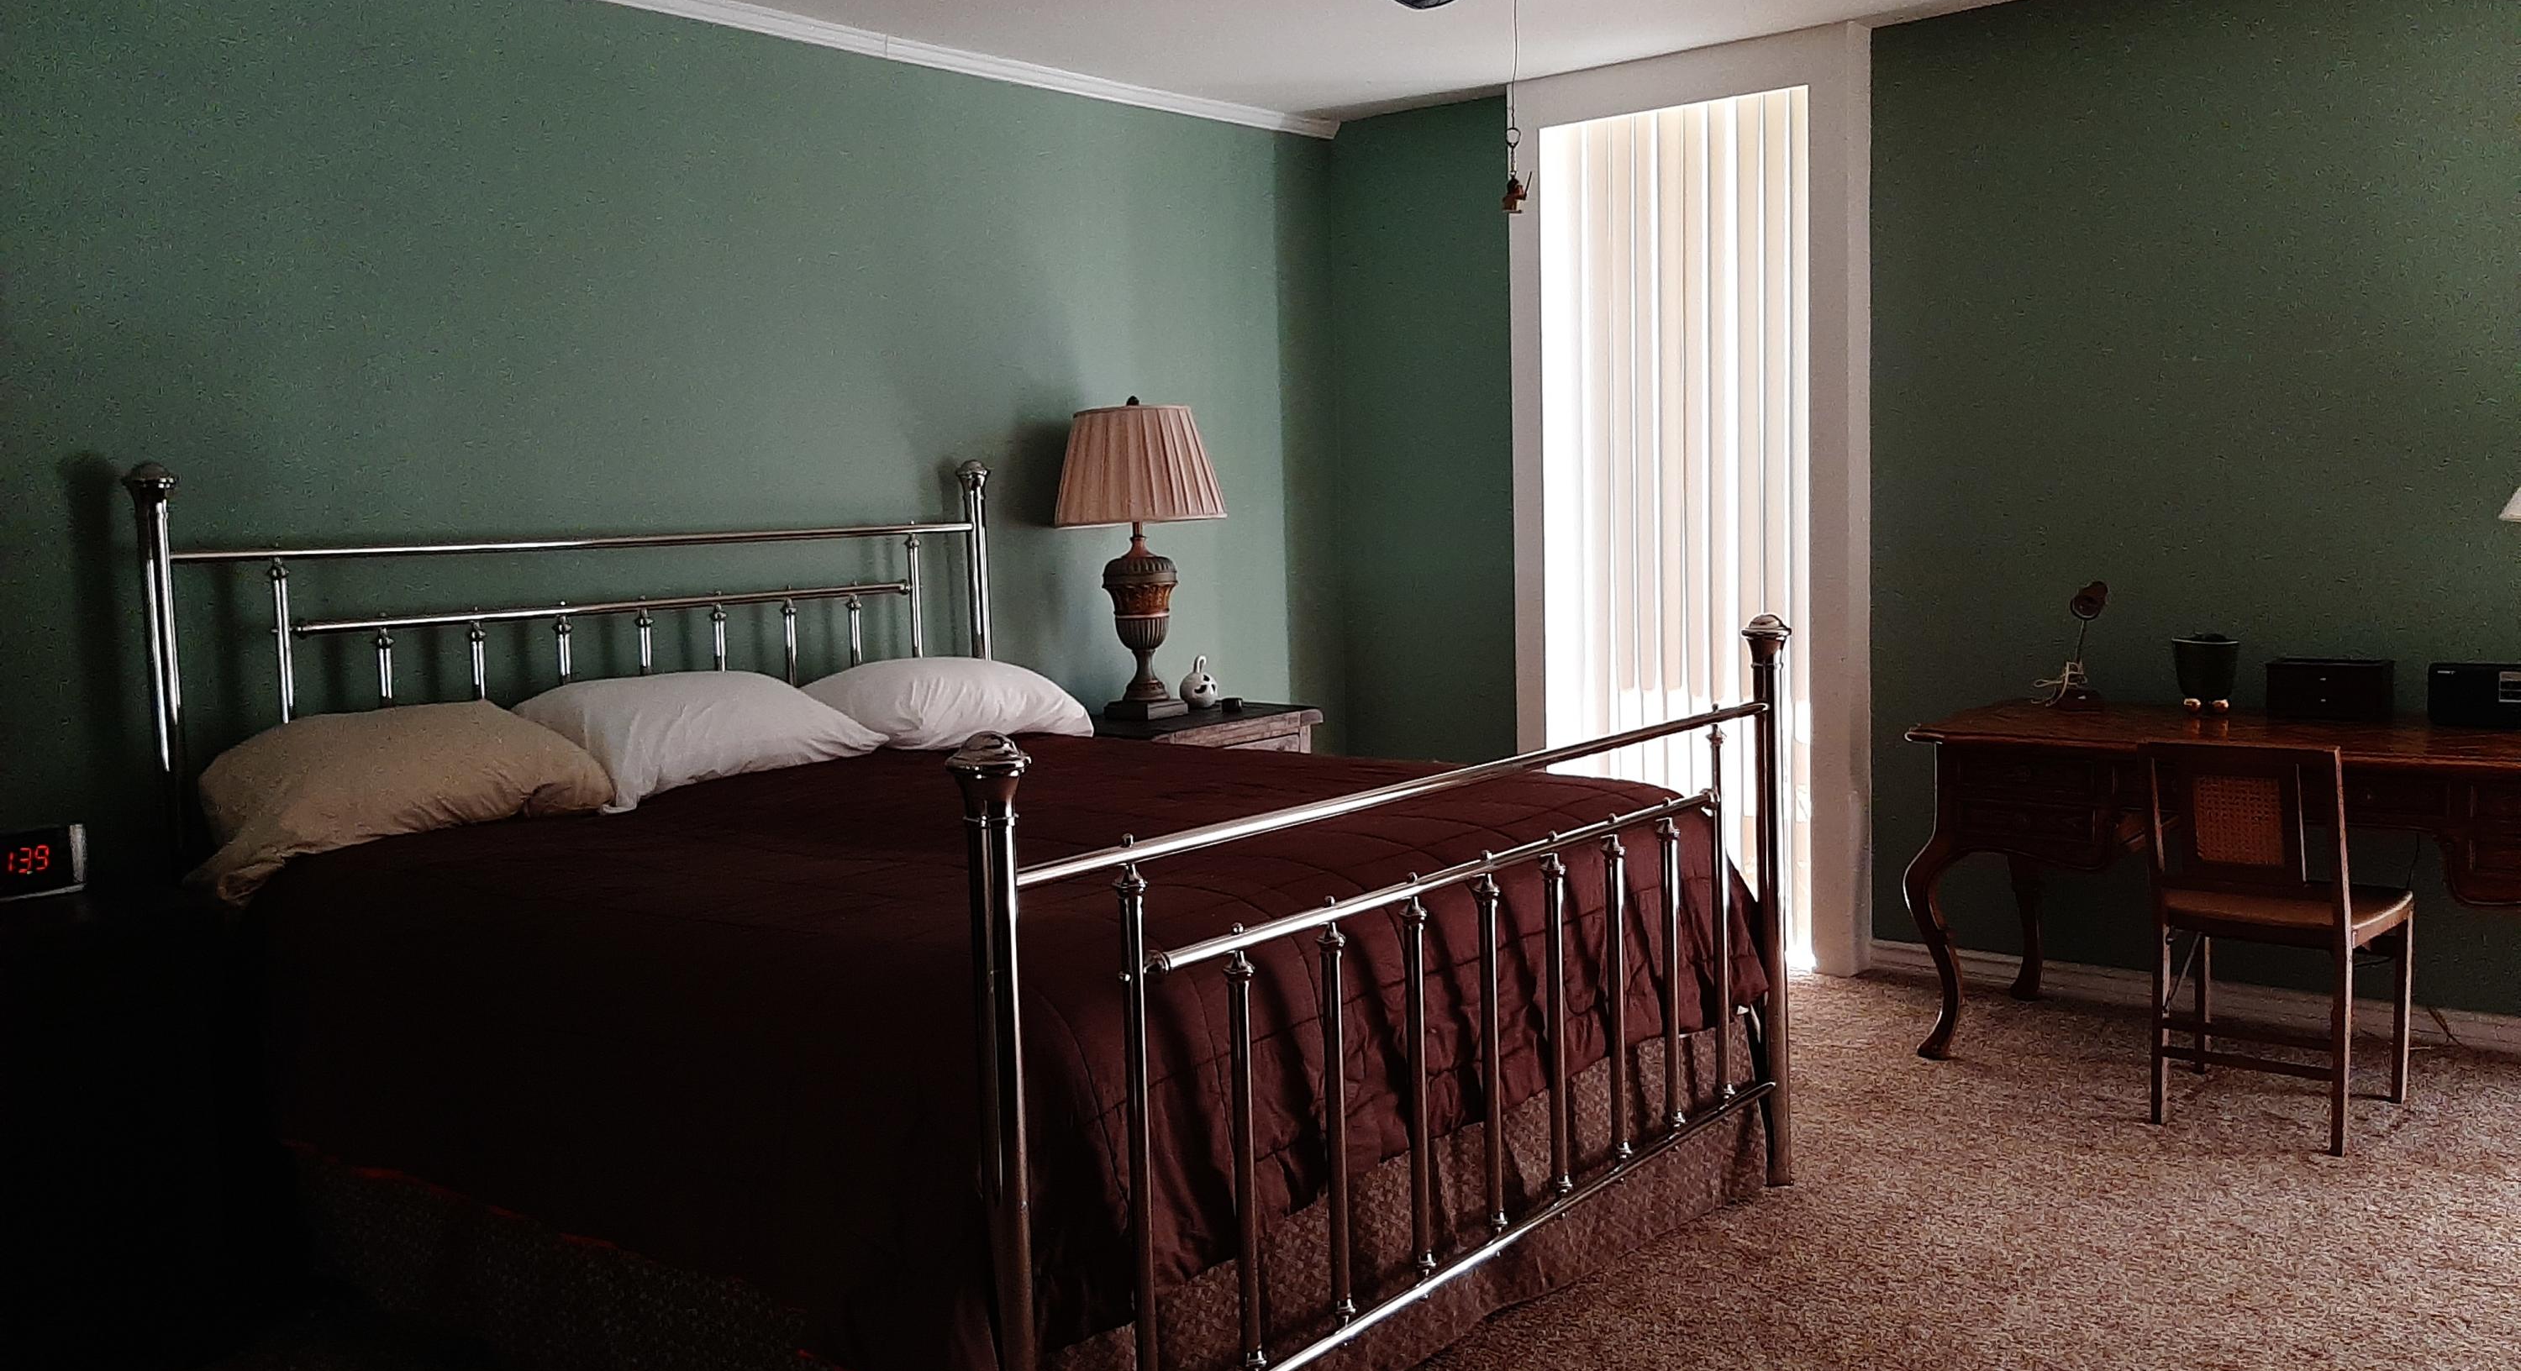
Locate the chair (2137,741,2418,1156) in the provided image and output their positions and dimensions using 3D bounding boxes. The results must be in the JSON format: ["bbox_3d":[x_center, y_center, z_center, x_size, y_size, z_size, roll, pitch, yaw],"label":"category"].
[{"bbox_3d":[2.106,0.500,3.904,0.405,0.785,0.490,4,8,40],"label":"chair"}]

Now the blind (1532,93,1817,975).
[{"bbox_3d":[1.173,-0.434,5.447,0.880,2.370,0.100,4,8,40],"label":"blind"}]

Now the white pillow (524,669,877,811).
[{"bbox_3d":[-1.166,0.102,4.037,0.430,0.230,0.730,4,8,40],"label":"white pillow"}]

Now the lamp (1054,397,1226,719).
[{"bbox_3d":[-0.325,-0.335,5.159,0.460,0.865,0.460,-1,6,0],"label":"lamp"}]

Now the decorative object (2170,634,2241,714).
[{"bbox_3d":[2.244,-0.032,4.490,0.155,0.185,0.160,4,8,40],"label":"decorative object"}]

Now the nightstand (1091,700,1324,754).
[{"bbox_3d":[-0.249,0.448,5.278,0.540,0.720,0.710,4,8,40],"label":"nightstand"}]

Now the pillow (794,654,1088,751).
[{"bbox_3d":[-0.745,0.052,4.537,0.430,0.205,0.680,4,8,40],"label":"pillow"}]

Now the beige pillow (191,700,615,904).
[{"bbox_3d":[-1.594,0.189,3.515,0.450,0.265,0.710,4,8,40],"label":"beige pillow"}]

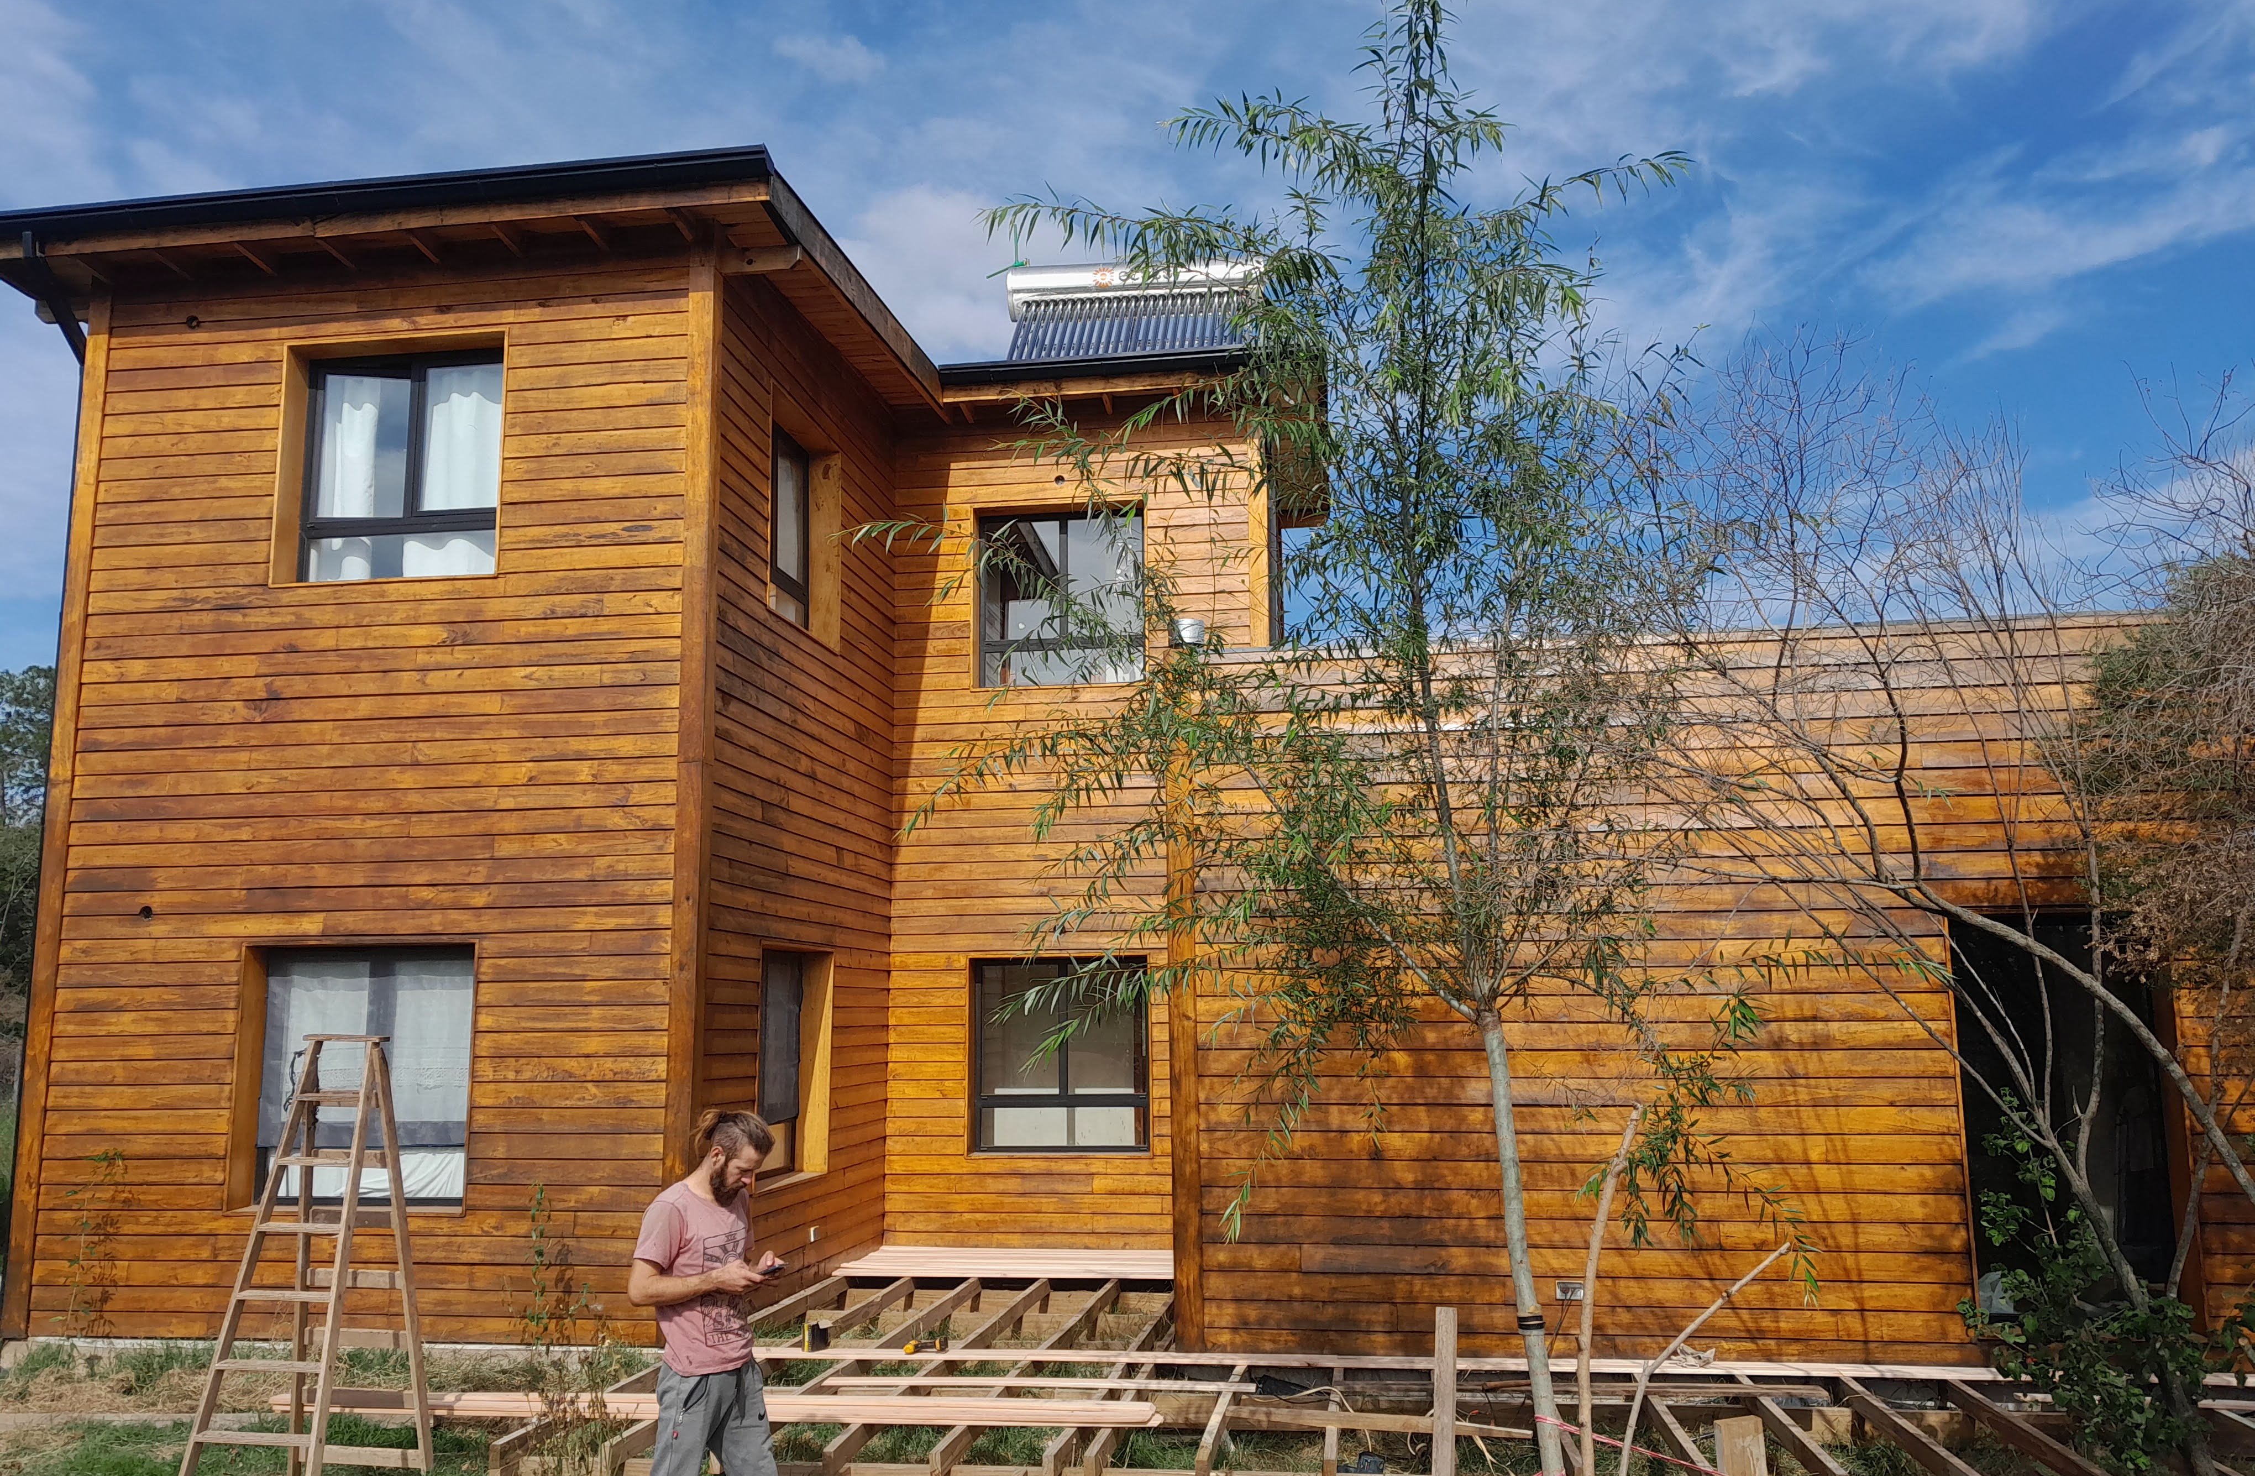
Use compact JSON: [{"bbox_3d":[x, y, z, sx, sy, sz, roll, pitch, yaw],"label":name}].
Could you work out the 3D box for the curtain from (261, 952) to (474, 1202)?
[{"bbox_3d":[-4.282,1.918,10.078,1.320,1.420,0.070,-2,-9,8],"label":"curtain"}]

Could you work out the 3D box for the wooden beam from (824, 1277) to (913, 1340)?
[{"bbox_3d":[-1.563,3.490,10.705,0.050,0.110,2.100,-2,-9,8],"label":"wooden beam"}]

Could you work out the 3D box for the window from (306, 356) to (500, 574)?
[{"bbox_3d":[-4.318,-1.609,10.601,1.380,1.450,0.080,-2,-9,8],"label":"window"}]

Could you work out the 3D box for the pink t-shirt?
[{"bbox_3d":[-1.391,1.794,5.839,0.310,0.640,0.480,-6,-10,29],"label":"pink t-shirt"}]

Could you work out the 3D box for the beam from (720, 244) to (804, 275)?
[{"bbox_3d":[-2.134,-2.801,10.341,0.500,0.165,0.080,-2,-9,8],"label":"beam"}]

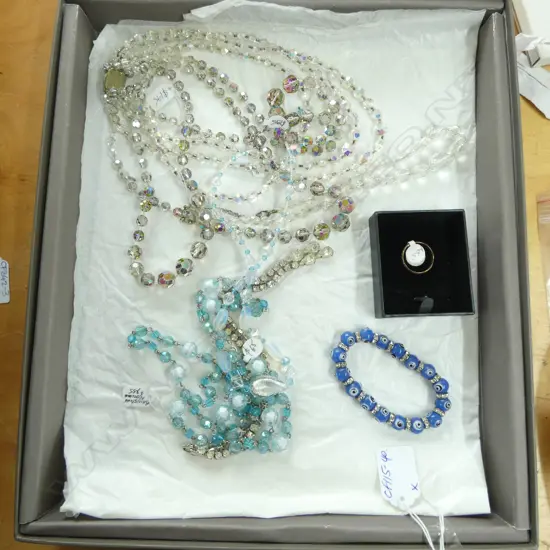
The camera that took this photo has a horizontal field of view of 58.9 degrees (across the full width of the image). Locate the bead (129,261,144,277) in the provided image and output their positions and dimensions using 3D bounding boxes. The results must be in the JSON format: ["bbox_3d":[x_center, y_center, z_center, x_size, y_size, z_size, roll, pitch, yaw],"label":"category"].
[{"bbox_3d":[-0.089,-0.003,0.314,0.009,0.009,0.009,0,81,0],"label":"bead"}]

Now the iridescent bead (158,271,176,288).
[{"bbox_3d":[-0.074,0.004,0.335,0.012,0.012,0.012,1,82,2],"label":"iridescent bead"}]

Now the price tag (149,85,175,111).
[{"bbox_3d":[-0.076,-0.119,0.327,0.017,0.002,0.011,-38,84,-5],"label":"price tag"}]

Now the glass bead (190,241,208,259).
[{"bbox_3d":[-0.048,-0.015,0.308,0.011,0.011,0.011,0,82,0],"label":"glass bead"}]

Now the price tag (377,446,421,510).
[{"bbox_3d":[0.076,0.125,0.301,0.023,0.001,0.037,-6,83,-1],"label":"price tag"}]

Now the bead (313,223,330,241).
[{"bbox_3d":[0.030,-0.028,0.316,0.011,0.011,0.011,1,83,0],"label":"bead"}]

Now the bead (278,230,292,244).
[{"bbox_3d":[0.007,-0.024,0.309,0.009,0.009,0.009,0,82,0],"label":"bead"}]

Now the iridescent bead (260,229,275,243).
[{"bbox_3d":[-0.005,-0.026,0.316,0.009,0.009,0.009,1,83,0],"label":"iridescent bead"}]

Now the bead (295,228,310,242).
[{"bbox_3d":[0.018,-0.026,0.317,0.009,0.009,0.009,0,82,0],"label":"bead"}]

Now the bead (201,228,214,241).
[{"bbox_3d":[-0.047,-0.028,0.340,0.009,0.009,0.009,1,82,2],"label":"bead"}]

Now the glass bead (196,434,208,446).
[{"bbox_3d":[-0.045,0.101,0.298,0.008,0.008,0.008,1,83,0],"label":"glass bead"}]

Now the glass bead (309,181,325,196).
[{"bbox_3d":[0.027,-0.055,0.312,0.009,0.009,0.009,0,82,0],"label":"glass bead"}]

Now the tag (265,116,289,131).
[{"bbox_3d":[0.002,-0.108,0.346,0.015,0.001,0.010,12,83,3],"label":"tag"}]

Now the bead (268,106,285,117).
[{"bbox_3d":[0.001,-0.108,0.327,0.011,0.011,0.011,0,81,0],"label":"bead"}]

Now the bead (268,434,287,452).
[{"bbox_3d":[0.003,0.103,0.297,0.010,0.010,0.010,0,81,0],"label":"bead"}]

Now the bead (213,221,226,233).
[{"bbox_3d":[-0.035,-0.030,0.310,0.007,0.007,0.007,0,82,0],"label":"bead"}]

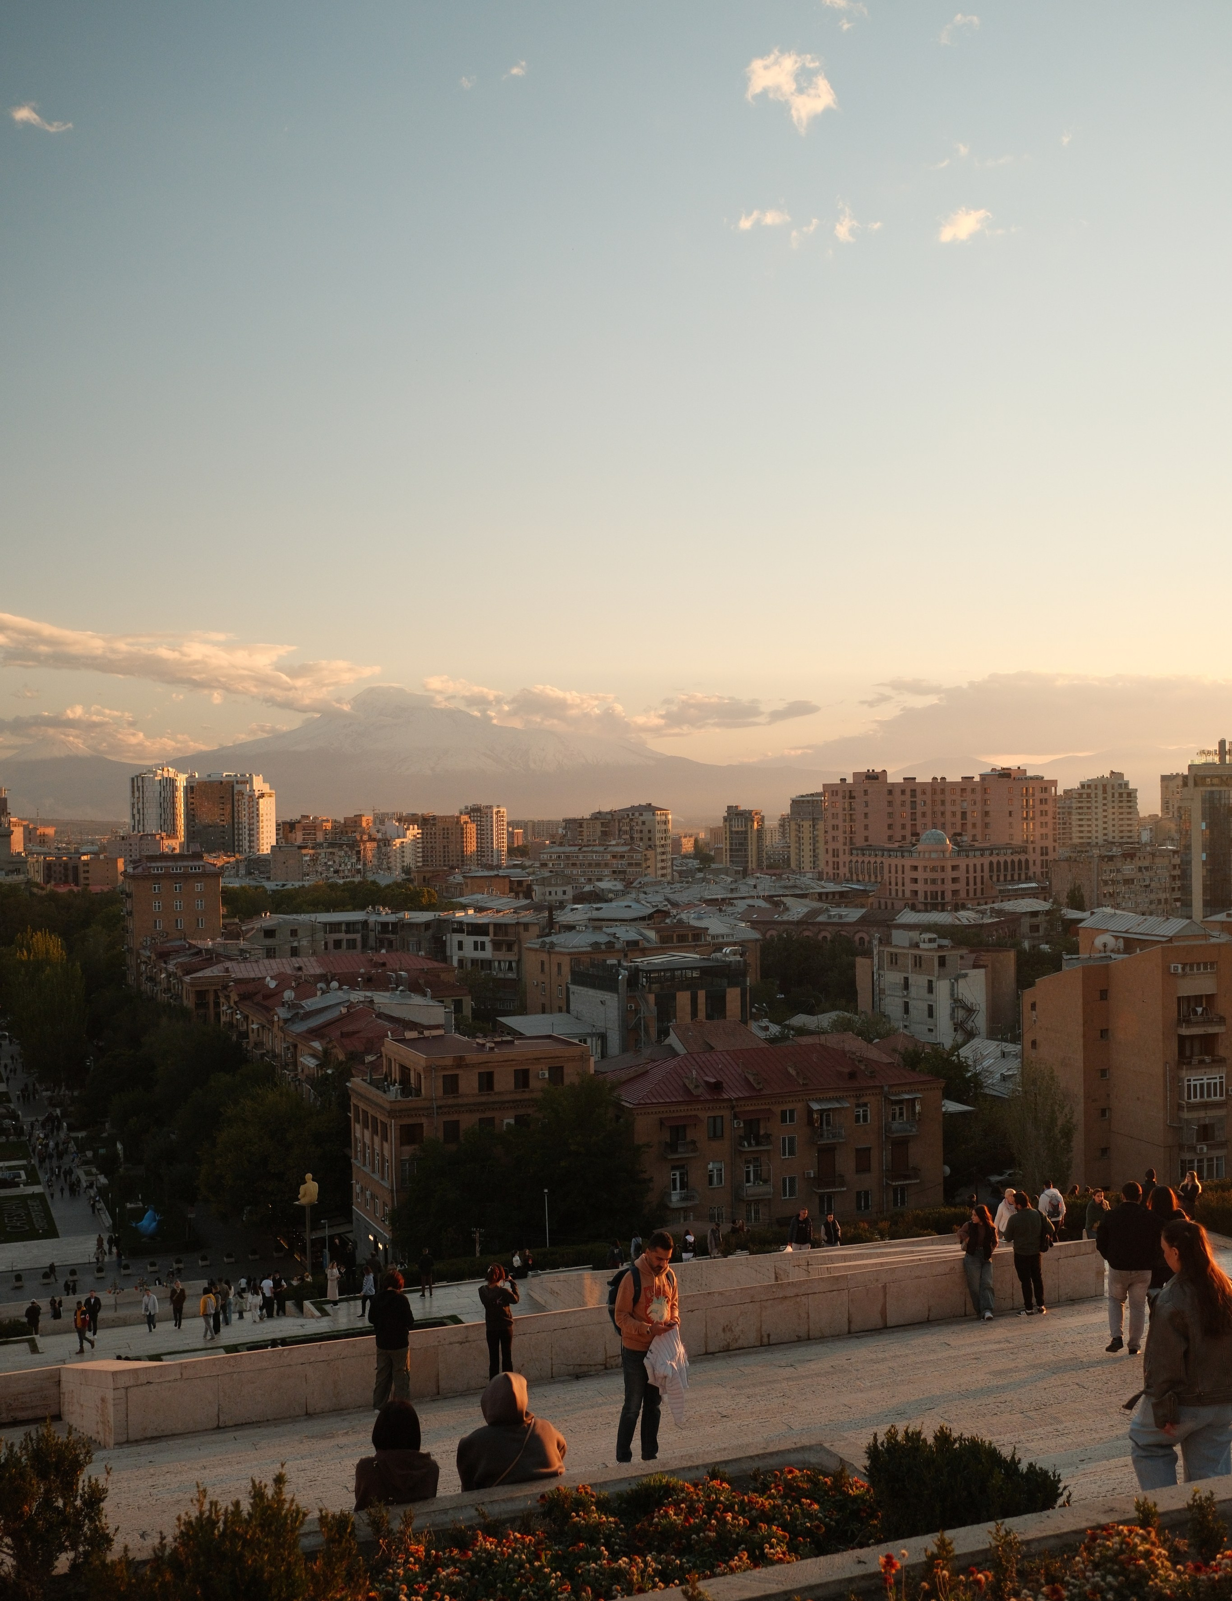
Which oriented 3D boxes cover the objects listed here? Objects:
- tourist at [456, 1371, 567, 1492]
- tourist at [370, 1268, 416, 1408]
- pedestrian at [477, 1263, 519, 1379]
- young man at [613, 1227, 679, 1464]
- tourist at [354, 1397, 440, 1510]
[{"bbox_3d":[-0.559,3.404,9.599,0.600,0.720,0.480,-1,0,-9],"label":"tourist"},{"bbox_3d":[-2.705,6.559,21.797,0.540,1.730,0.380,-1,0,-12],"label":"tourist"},{"bbox_3d":[-1.440,6.569,22.297,0.520,1.650,0.420,-1,0,14],"label":"pedestrian"},{"bbox_3d":[0.221,3.978,12.997,0.500,1.740,0.380,-1,0,-37],"label":"young man"},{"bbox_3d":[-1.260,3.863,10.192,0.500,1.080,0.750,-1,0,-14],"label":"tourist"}]

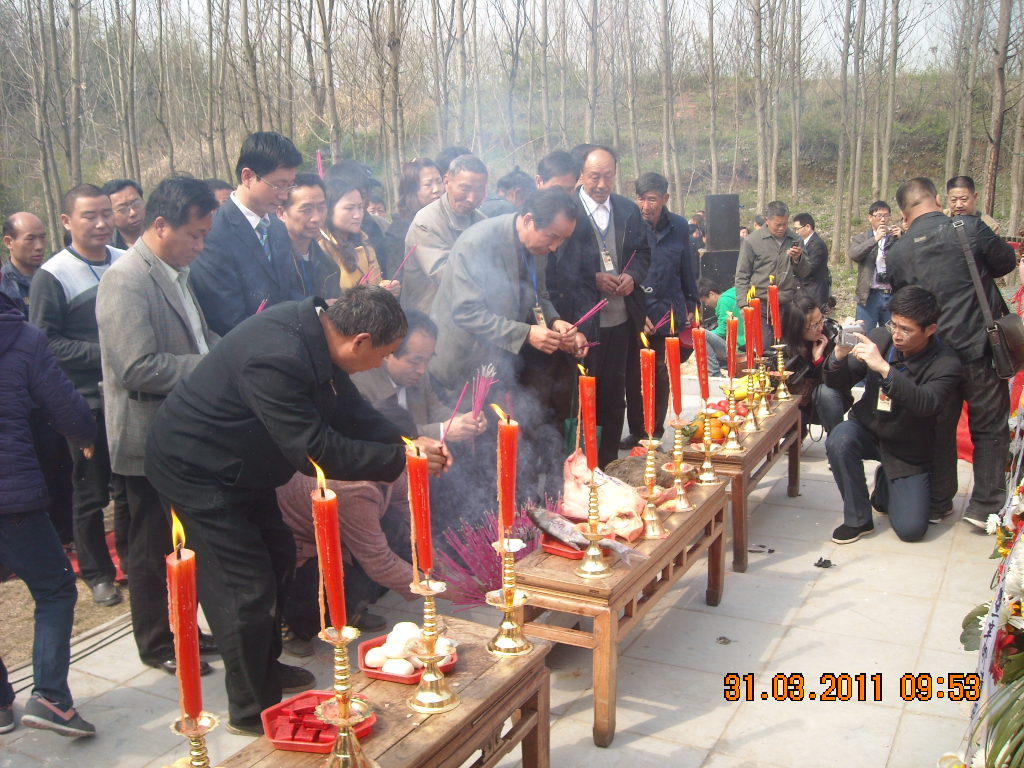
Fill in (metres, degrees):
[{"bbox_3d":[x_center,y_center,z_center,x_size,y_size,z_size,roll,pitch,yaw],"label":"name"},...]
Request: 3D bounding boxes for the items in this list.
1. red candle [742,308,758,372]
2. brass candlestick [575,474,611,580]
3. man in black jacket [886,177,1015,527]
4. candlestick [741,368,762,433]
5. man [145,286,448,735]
[{"bbox_3d":[1.065,-0.193,4.602,0.047,0.290,0.047,1,12,27],"label":"red candle"},{"bbox_3d":[0.242,0.417,3.110,0.115,0.310,0.115,-2,11,0],"label":"brass candlestick"},{"bbox_3d":[2.059,-0.157,4.850,0.600,1.650,0.420,-6,12,-20],"label":"man in black jacket"},{"bbox_3d":[1.107,0.067,4.788,0.110,0.290,0.110,4,13,28],"label":"candlestick"},{"bbox_3d":[-0.661,0.398,3.193,0.930,1.380,0.550,4,13,27],"label":"man"}]

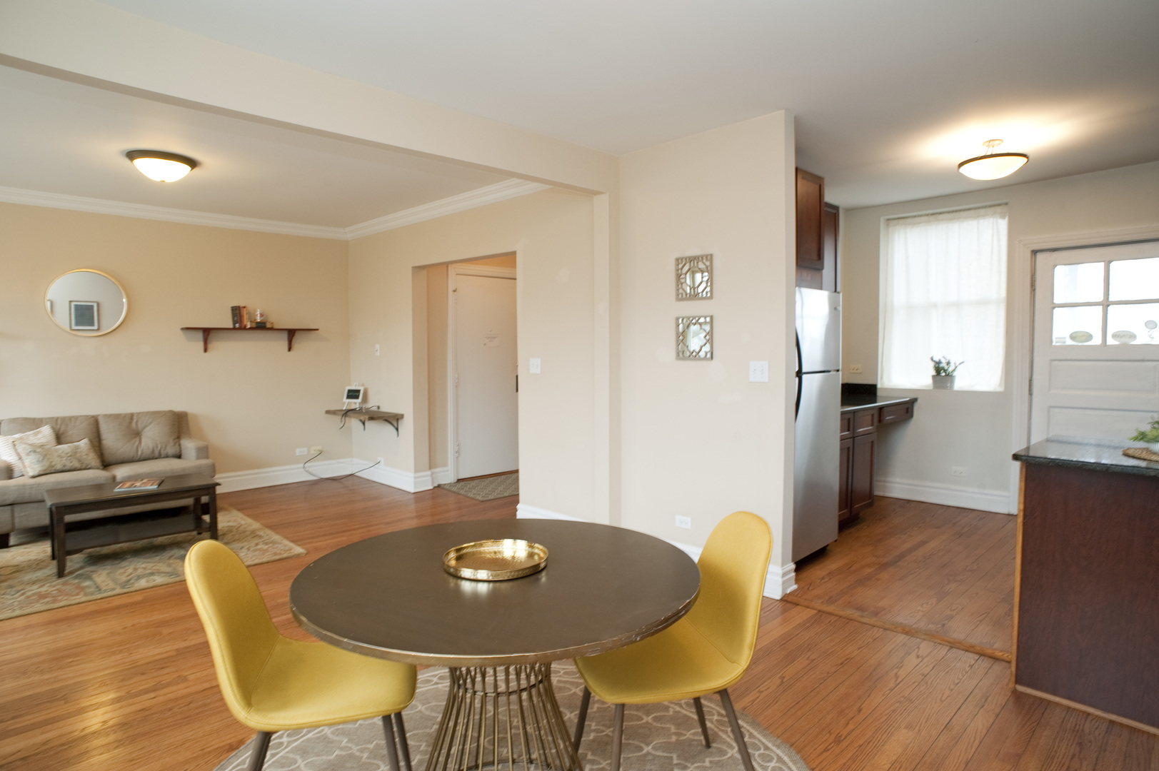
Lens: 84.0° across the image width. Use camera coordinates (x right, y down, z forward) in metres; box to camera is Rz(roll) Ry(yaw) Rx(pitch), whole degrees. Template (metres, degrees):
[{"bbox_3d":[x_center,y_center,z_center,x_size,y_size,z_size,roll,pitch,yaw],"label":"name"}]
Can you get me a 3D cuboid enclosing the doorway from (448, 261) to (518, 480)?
[{"bbox_3d":[-0.972,-0.139,6.831,0.100,2.220,1.050,3,5,45],"label":"doorway"}]

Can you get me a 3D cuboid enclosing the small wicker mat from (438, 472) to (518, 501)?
[{"bbox_3d":[-0.615,0.970,6.541,1.450,0.012,0.880,-4,5,-44],"label":"small wicker mat"}]

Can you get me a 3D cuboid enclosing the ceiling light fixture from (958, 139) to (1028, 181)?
[{"bbox_3d":[2.477,-1.351,3.859,0.360,0.220,0.360,-4,5,-44],"label":"ceiling light fixture"}]

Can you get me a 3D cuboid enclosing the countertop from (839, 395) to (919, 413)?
[{"bbox_3d":[2.098,0.159,5.207,0.640,0.032,1.730,3,5,45],"label":"countertop"}]

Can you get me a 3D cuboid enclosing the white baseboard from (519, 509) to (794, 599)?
[{"bbox_3d":[0.352,1.018,4.284,2.240,0.180,0.200,3,5,45],"label":"white baseboard"}]

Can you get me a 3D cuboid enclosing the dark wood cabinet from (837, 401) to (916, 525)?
[{"bbox_3d":[2.101,0.604,5.246,0.600,0.875,1.690,3,5,45],"label":"dark wood cabinet"}]

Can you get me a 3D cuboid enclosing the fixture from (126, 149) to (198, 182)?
[{"bbox_3d":[-2.684,-1.390,4.150,0.385,0.136,0.385,-4,5,-44],"label":"fixture"}]

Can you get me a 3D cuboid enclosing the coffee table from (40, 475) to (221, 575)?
[{"bbox_3d":[-2.958,0.899,4.285,0.560,0.450,0.930,3,5,45],"label":"coffee table"}]

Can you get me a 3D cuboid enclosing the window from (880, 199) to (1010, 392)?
[{"bbox_3d":[2.985,-0.699,5.326,0.110,1.470,0.960,-4,5,-44],"label":"window"}]

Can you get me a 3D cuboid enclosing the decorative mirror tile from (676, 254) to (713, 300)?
[{"bbox_3d":[0.656,-0.623,3.726,0.256,0.253,0.026,3,5,45],"label":"decorative mirror tile"}]

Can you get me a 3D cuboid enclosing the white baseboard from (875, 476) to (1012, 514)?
[{"bbox_3d":[2.972,0.910,5.396,0.022,0.160,1.060,-4,5,-44],"label":"white baseboard"}]

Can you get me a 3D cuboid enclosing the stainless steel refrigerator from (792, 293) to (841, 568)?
[{"bbox_3d":[1.192,0.245,4.155,0.745,1.658,0.745,-4,5,-44],"label":"stainless steel refrigerator"}]

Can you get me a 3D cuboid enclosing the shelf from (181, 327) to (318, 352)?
[{"bbox_3d":[-3.104,-0.431,6.155,0.195,0.223,1.180,3,5,45],"label":"shelf"}]

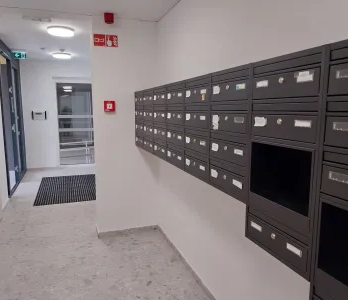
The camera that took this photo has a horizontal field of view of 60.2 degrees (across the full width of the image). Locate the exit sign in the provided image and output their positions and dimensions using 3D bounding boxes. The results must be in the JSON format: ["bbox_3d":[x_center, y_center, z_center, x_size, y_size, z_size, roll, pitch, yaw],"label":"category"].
[{"bbox_3d":[-3.174,-1.961,6.208,0.260,0.180,0.040,-3,8,-19],"label":"exit sign"}]

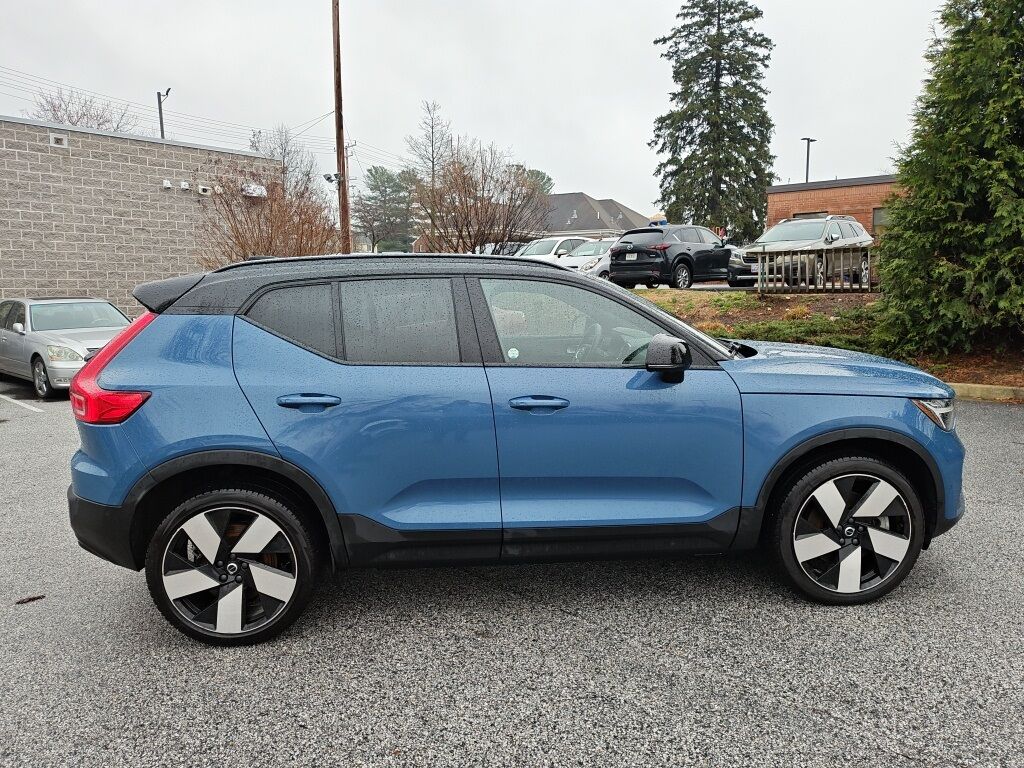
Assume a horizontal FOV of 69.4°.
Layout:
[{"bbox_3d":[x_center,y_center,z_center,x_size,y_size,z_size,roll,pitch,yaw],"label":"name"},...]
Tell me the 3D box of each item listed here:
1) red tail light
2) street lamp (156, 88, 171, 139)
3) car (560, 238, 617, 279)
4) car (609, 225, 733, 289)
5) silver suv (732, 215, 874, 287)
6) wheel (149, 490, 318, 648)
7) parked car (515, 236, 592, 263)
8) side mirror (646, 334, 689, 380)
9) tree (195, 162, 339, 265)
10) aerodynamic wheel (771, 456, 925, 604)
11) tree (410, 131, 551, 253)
[{"bbox_3d":[-1.680,-0.065,3.088,0.400,0.460,0.260,-2,8,-5],"label":"red tail light"},{"bbox_3d":[-12.630,-6.718,27.283,0.600,7.996,0.350,-1,8,0],"label":"street lamp"},{"bbox_3d":[2.830,-3.662,22.594,1.750,1.500,4.350,5,10,37],"label":"car"},{"bbox_3d":[4.404,-3.361,19.760,1.845,1.680,4.575,6,11,39],"label":"car"},{"bbox_3d":[7.290,-3.214,18.097,1.860,1.680,4.860,7,11,44],"label":"silver suv"},{"bbox_3d":[-1.182,0.759,3.191,0.712,0.708,0.250,-2,8,-5],"label":"wheel"},{"bbox_3d":[1.339,-3.857,23.808,1.830,1.640,4.550,6,11,42],"label":"parked car"},{"bbox_3d":[0.651,-0.106,3.112,0.195,0.210,0.215,-2,8,-5],"label":"side mirror"},{"bbox_3d":[-5.539,-3.116,17.013,3.150,3.923,3.000,-1,8,0],"label":"tree"},{"bbox_3d":[1.509,0.650,3.404,0.716,0.712,0.240,-2,8,-5],"label":"aerodynamic wheel"},{"bbox_3d":[-0.729,-3.948,17.918,3.350,4.317,3.100,-1,8,0],"label":"tree"}]

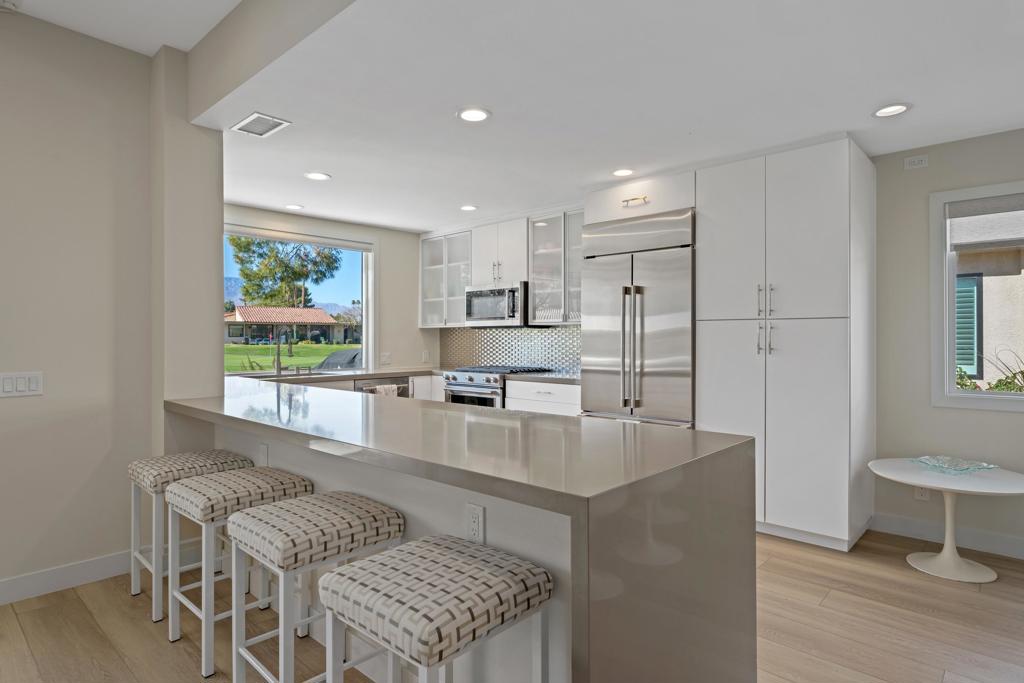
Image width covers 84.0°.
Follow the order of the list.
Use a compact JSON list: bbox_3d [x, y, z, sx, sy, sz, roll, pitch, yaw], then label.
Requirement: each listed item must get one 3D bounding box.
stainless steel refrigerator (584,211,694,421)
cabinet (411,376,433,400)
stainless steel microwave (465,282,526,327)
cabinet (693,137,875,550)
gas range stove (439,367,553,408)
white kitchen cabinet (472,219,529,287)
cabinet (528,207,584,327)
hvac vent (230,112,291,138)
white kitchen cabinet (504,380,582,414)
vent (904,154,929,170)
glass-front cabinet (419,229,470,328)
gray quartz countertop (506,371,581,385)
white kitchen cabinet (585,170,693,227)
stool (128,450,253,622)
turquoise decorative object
[{"bbox_3d":[1.109,0.150,4.387,0.929,2.100,0.680,0,0,43],"label":"stainless steel refrigerator"},{"bbox_3d":[-1.132,0.769,5.903,0.613,0.860,0.290,0,0,43],"label":"cabinet"},{"bbox_3d":[-0.070,-0.351,5.696,0.757,0.419,0.400,0,0,43],"label":"stainless steel microwave"},{"bbox_3d":[1.816,0.018,3.834,0.926,2.405,0.610,0,0,43],"label":"cabinet"},{"bbox_3d":[-0.169,0.742,5.575,0.760,0.950,0.725,0,0,43],"label":"gas range stove"},{"bbox_3d":[-0.024,-0.862,5.714,0.758,0.585,0.330,0,0,43],"label":"white kitchen cabinet"},{"bbox_3d":[0.573,-0.660,5.159,0.848,0.991,0.330,0,0,43],"label":"cabinet"},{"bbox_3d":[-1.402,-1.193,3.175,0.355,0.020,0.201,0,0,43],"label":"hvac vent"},{"bbox_3d":[0.464,0.783,5.084,0.855,0.870,0.610,0,0,43],"label":"white kitchen cabinet"},{"bbox_3d":[2.533,-1.123,3.566,0.125,0.076,0.027,0,0,43],"label":"vent"},{"bbox_3d":[-0.617,-0.657,6.265,0.860,0.997,0.325,0,0,43],"label":"glass-front cabinet"},{"bbox_3d":[0.470,0.316,5.029,0.870,0.047,0.670,0,0,43],"label":"gray quartz countertop"},{"bbox_3d":[1.127,-1.059,4.462,0.928,0.263,0.610,0,0,43],"label":"white kitchen cabinet"},{"bbox_3d":[-1.548,0.890,2.733,0.415,0.645,0.425,0,0,43],"label":"stool"},{"bbox_3d":[2.373,0.673,3.055,0.295,0.058,0.295,0,0,-5],"label":"turquoise decorative object"}]

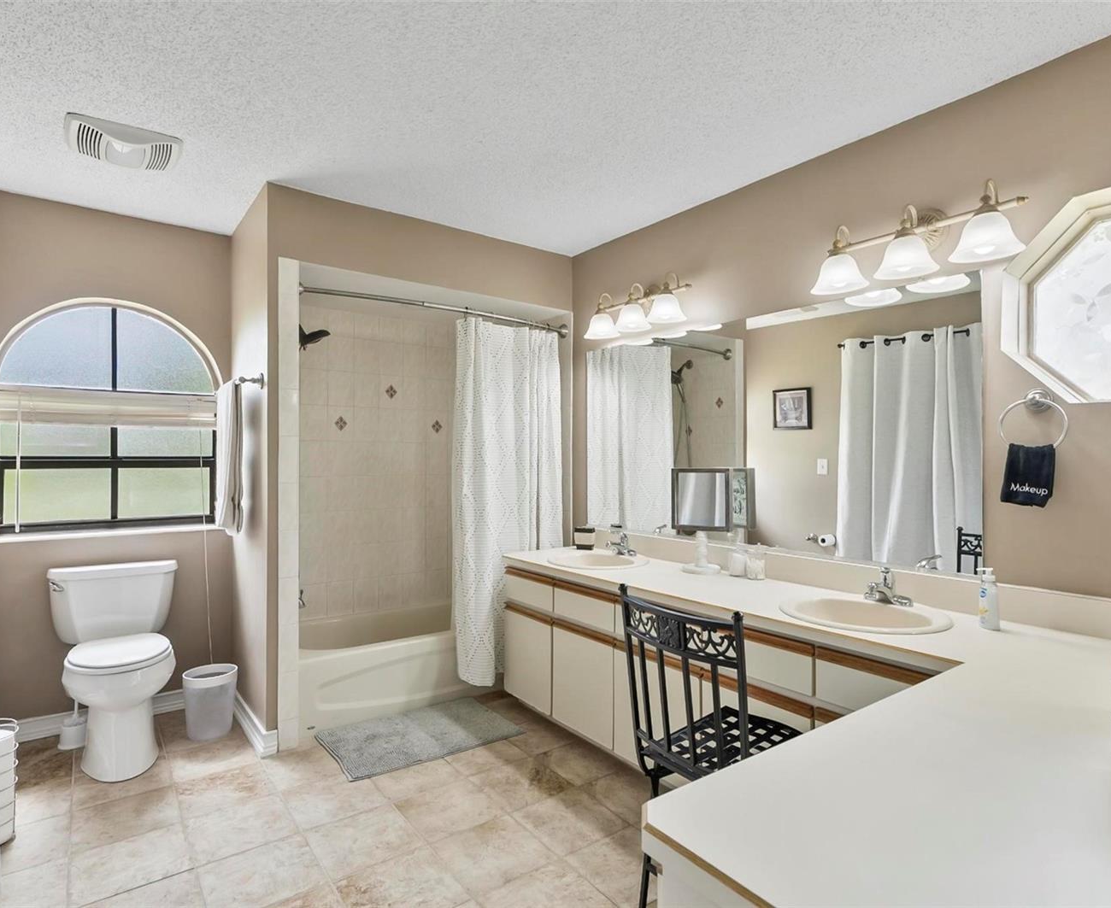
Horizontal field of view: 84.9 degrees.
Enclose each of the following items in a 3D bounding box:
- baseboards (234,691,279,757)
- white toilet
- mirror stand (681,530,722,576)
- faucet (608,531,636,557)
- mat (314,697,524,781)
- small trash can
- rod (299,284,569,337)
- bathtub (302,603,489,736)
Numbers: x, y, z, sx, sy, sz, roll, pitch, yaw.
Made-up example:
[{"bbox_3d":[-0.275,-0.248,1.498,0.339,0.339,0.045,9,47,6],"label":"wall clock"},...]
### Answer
[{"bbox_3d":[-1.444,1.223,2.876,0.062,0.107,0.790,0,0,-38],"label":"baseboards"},{"bbox_3d":[-1.897,0.893,2.632,0.475,0.764,0.690,0,0,-38],"label":"white toilet"},{"bbox_3d":[0.649,0.437,2.707,0.180,0.175,0.180,0,0,0],"label":"mirror stand"},{"bbox_3d":[0.317,0.464,3.134,0.145,0.125,0.155,0,0,-38],"label":"faucet"},{"bbox_3d":[-0.613,1.264,2.761,0.785,0.022,0.510,0,0,-35],"label":"mat"},{"bbox_3d":[-1.572,1.138,2.771,0.218,0.275,0.210,0,0,-38],"label":"small trash can"},{"bbox_3d":[-0.532,-0.739,3.149,1.545,0.072,0.072,0,0,-38],"label":"rod"},{"bbox_3d":[-0.754,1.090,3.432,1.545,0.375,0.770,0,0,-38],"label":"bathtub"}]

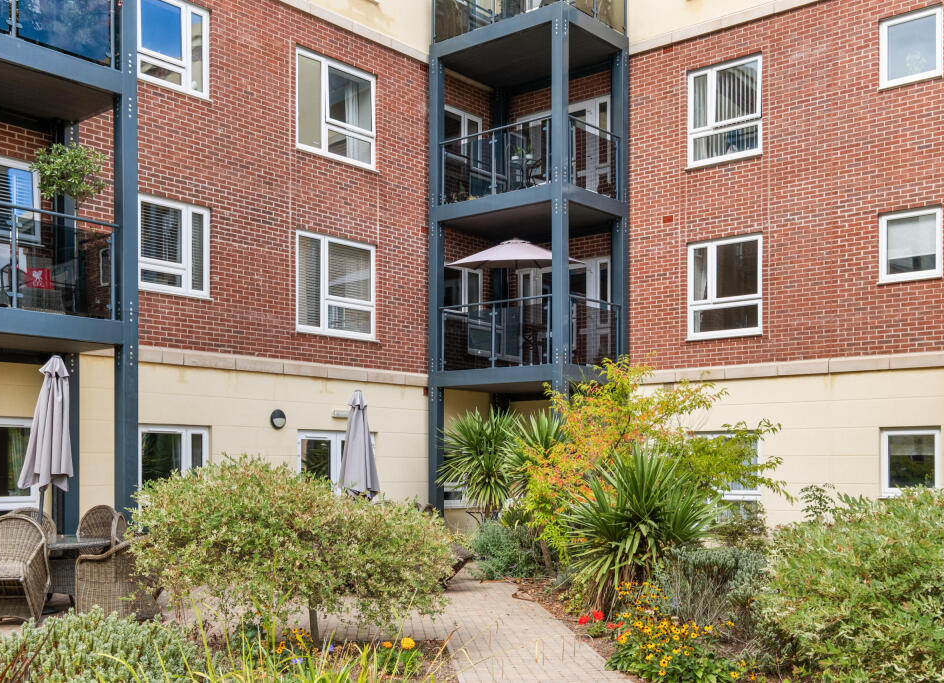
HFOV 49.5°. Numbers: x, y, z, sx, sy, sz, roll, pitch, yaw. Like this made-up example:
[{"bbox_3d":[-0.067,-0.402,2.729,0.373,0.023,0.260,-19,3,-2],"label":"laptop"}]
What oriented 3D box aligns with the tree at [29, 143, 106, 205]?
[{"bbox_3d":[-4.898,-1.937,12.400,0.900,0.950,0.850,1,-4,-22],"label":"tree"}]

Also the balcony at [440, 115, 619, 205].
[{"bbox_3d":[1.020,-2.971,17.850,2.450,1.120,1.650,-3,-4,40],"label":"balcony"}]

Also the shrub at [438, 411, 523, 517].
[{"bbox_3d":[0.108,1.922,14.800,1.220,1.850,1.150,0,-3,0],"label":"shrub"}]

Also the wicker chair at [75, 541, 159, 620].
[{"bbox_3d":[-3.471,2.296,10.200,0.670,0.890,0.620,0,-3,7],"label":"wicker chair"}]

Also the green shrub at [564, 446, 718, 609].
[{"bbox_3d":[1.771,1.943,10.700,1.550,1.680,1.450,0,-3,0],"label":"green shrub"}]

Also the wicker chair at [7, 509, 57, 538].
[{"bbox_3d":[-4.968,2.391,11.550,0.600,0.950,0.650,2,-4,-25],"label":"wicker chair"}]

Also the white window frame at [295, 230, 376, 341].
[{"bbox_3d":[-2.180,-0.870,16.580,0.100,1.600,1.700,-3,-5,41],"label":"white window frame"}]

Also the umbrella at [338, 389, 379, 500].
[{"bbox_3d":[-1.463,1.830,13.200,0.520,2.400,0.520,0,-3,0],"label":"umbrella"}]

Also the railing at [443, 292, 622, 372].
[{"bbox_3d":[0.984,0.000,18.000,2.700,1.200,1.750,-3,-4,38],"label":"railing"}]

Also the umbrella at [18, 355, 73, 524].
[{"bbox_3d":[-4.670,1.540,11.250,0.600,2.700,0.580,6,-3,-17],"label":"umbrella"}]

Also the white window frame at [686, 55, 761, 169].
[{"bbox_3d":[4.130,-3.750,16.780,1.310,1.630,0.100,-3,-5,39],"label":"white window frame"}]

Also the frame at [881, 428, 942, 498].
[{"bbox_3d":[6.382,1.786,14.870,0.830,1.010,0.110,-3,-4,38],"label":"frame"}]

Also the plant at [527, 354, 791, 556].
[{"bbox_3d":[1.942,1.380,11.400,2.650,2.400,2.300,0,-3,0],"label":"plant"}]

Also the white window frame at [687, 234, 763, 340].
[{"bbox_3d":[4.153,-0.876,16.778,1.293,1.630,0.120,-3,-4,40],"label":"white window frame"}]

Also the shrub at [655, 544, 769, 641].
[{"bbox_3d":[2.300,2.360,9.800,1.100,0.820,1.000,-1,-4,11],"label":"shrub"}]

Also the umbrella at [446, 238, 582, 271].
[{"bbox_3d":[0.750,-0.670,17.700,2.400,2.250,2.400,-3,-5,39],"label":"umbrella"}]

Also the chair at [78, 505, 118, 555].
[{"bbox_3d":[-4.500,2.550,12.350,0.620,1.000,0.650,0,-4,6],"label":"chair"}]

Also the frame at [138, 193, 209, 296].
[{"bbox_3d":[-4.170,-1.290,14.270,0.100,1.300,1.200,-3,-5,41],"label":"frame"}]

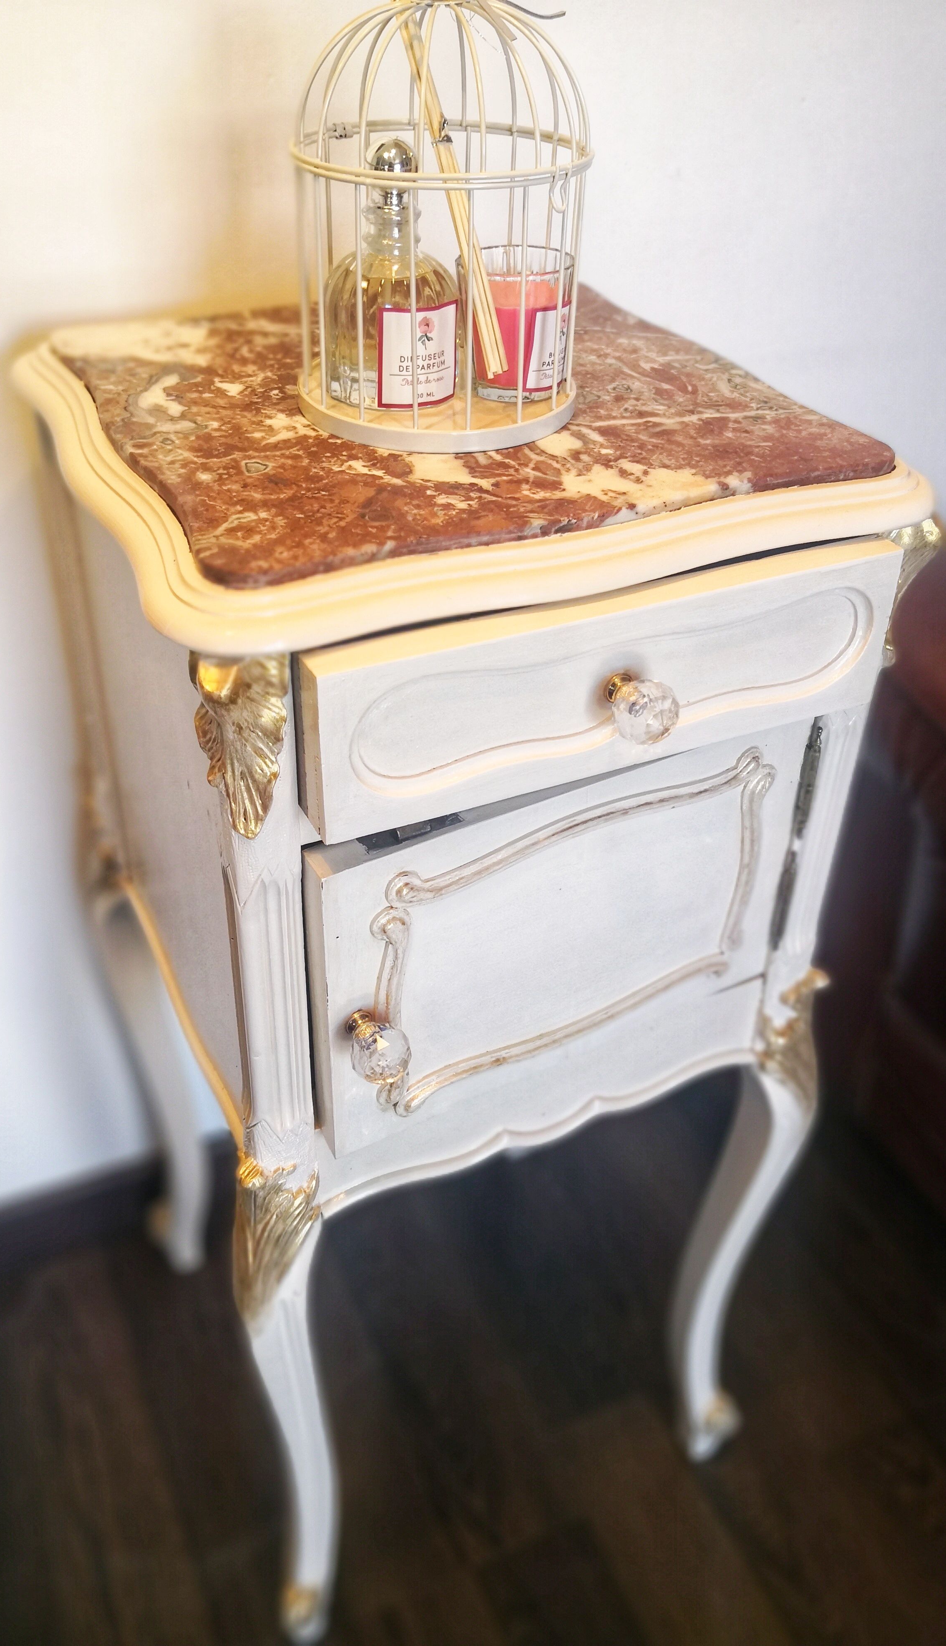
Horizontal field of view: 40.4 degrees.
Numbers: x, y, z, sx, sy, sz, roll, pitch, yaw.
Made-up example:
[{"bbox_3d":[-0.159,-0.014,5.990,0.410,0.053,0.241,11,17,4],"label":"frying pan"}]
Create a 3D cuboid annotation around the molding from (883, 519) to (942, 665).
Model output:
[{"bbox_3d":[0.215,-0.109,0.646,0.032,0.084,0.038,16,39,17],"label":"molding"}]

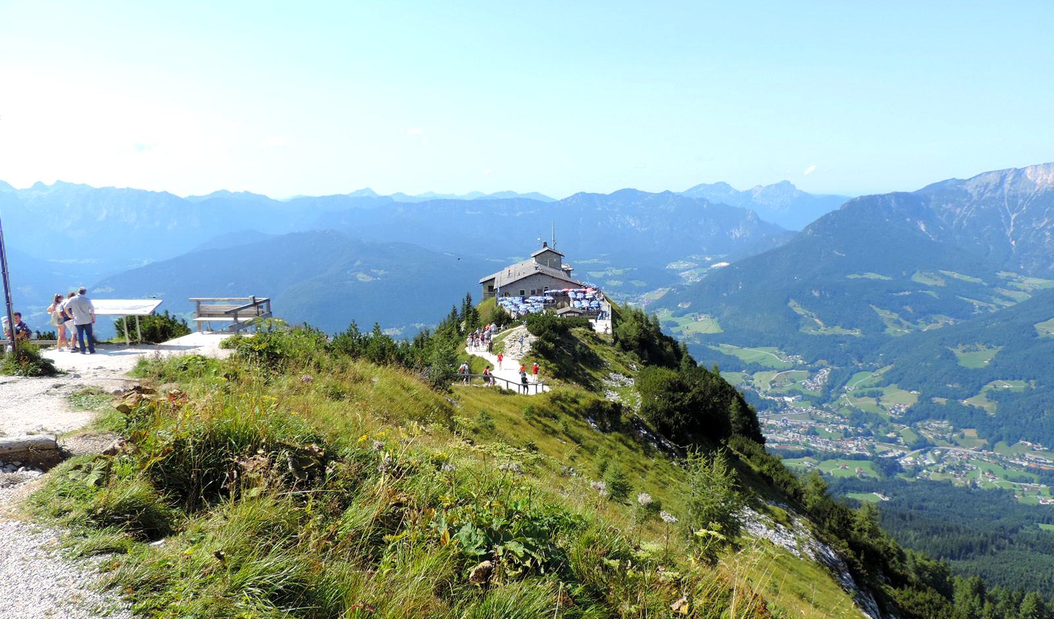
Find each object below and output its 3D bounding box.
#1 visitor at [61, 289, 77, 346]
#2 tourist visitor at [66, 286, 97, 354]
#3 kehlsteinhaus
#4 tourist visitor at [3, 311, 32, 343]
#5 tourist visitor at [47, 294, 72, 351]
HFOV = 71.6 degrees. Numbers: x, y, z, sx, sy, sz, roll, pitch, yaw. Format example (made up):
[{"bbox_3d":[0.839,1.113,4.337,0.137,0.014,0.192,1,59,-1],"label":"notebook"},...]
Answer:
[{"bbox_3d":[-12.172,0.341,19.500,0.500,1.620,0.550,1,10,12],"label":"visitor"},{"bbox_3d":[-11.663,0.291,19.150,0.650,1.750,0.420,-4,10,-14],"label":"tourist visitor"},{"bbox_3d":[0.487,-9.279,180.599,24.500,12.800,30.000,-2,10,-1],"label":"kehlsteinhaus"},{"bbox_3d":[-13.198,0.706,19.000,0.750,1.270,0.520,-7,11,-29],"label":"tourist visitor"},{"bbox_3d":[-12.618,0.356,19.750,0.500,1.570,0.420,-1,10,3],"label":"tourist visitor"}]

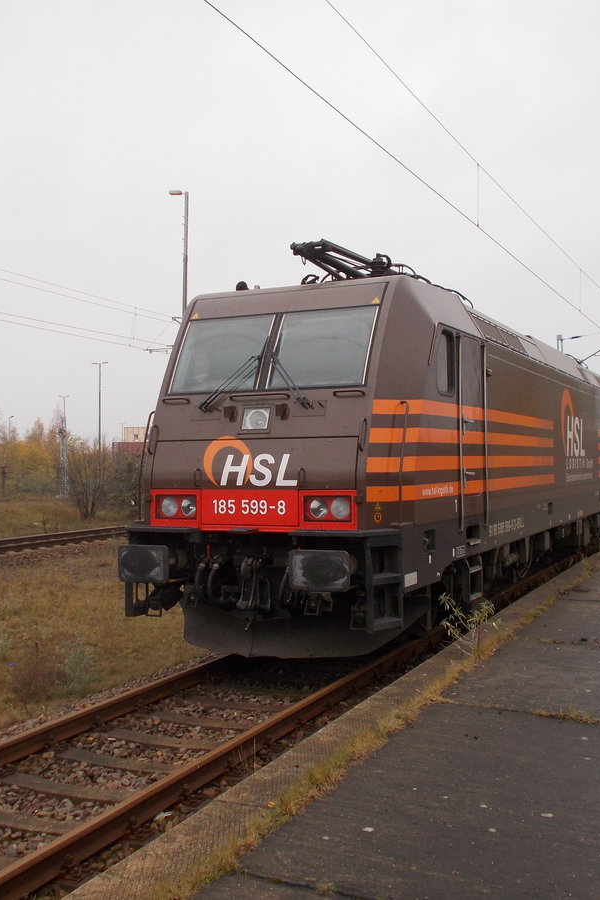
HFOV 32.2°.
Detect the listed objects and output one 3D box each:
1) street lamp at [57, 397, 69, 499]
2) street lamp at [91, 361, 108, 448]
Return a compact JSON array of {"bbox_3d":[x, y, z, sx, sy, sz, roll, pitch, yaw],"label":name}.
[{"bbox_3d":[-18.835,-0.370,83.000,1.050,7.980,0.600,-1,-1,23],"label":"street lamp"},{"bbox_3d":[-25.000,-3.640,130.000,2.300,14.900,0.500,-1,-1,23],"label":"street lamp"}]

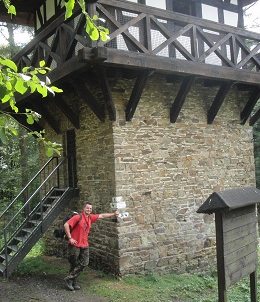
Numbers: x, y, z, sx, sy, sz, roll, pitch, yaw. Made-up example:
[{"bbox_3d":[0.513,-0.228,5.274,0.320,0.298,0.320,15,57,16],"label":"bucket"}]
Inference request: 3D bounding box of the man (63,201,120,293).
[{"bbox_3d":[-0.770,1.920,7.750,1.130,1.720,0.450,0,-4,-32],"label":"man"}]

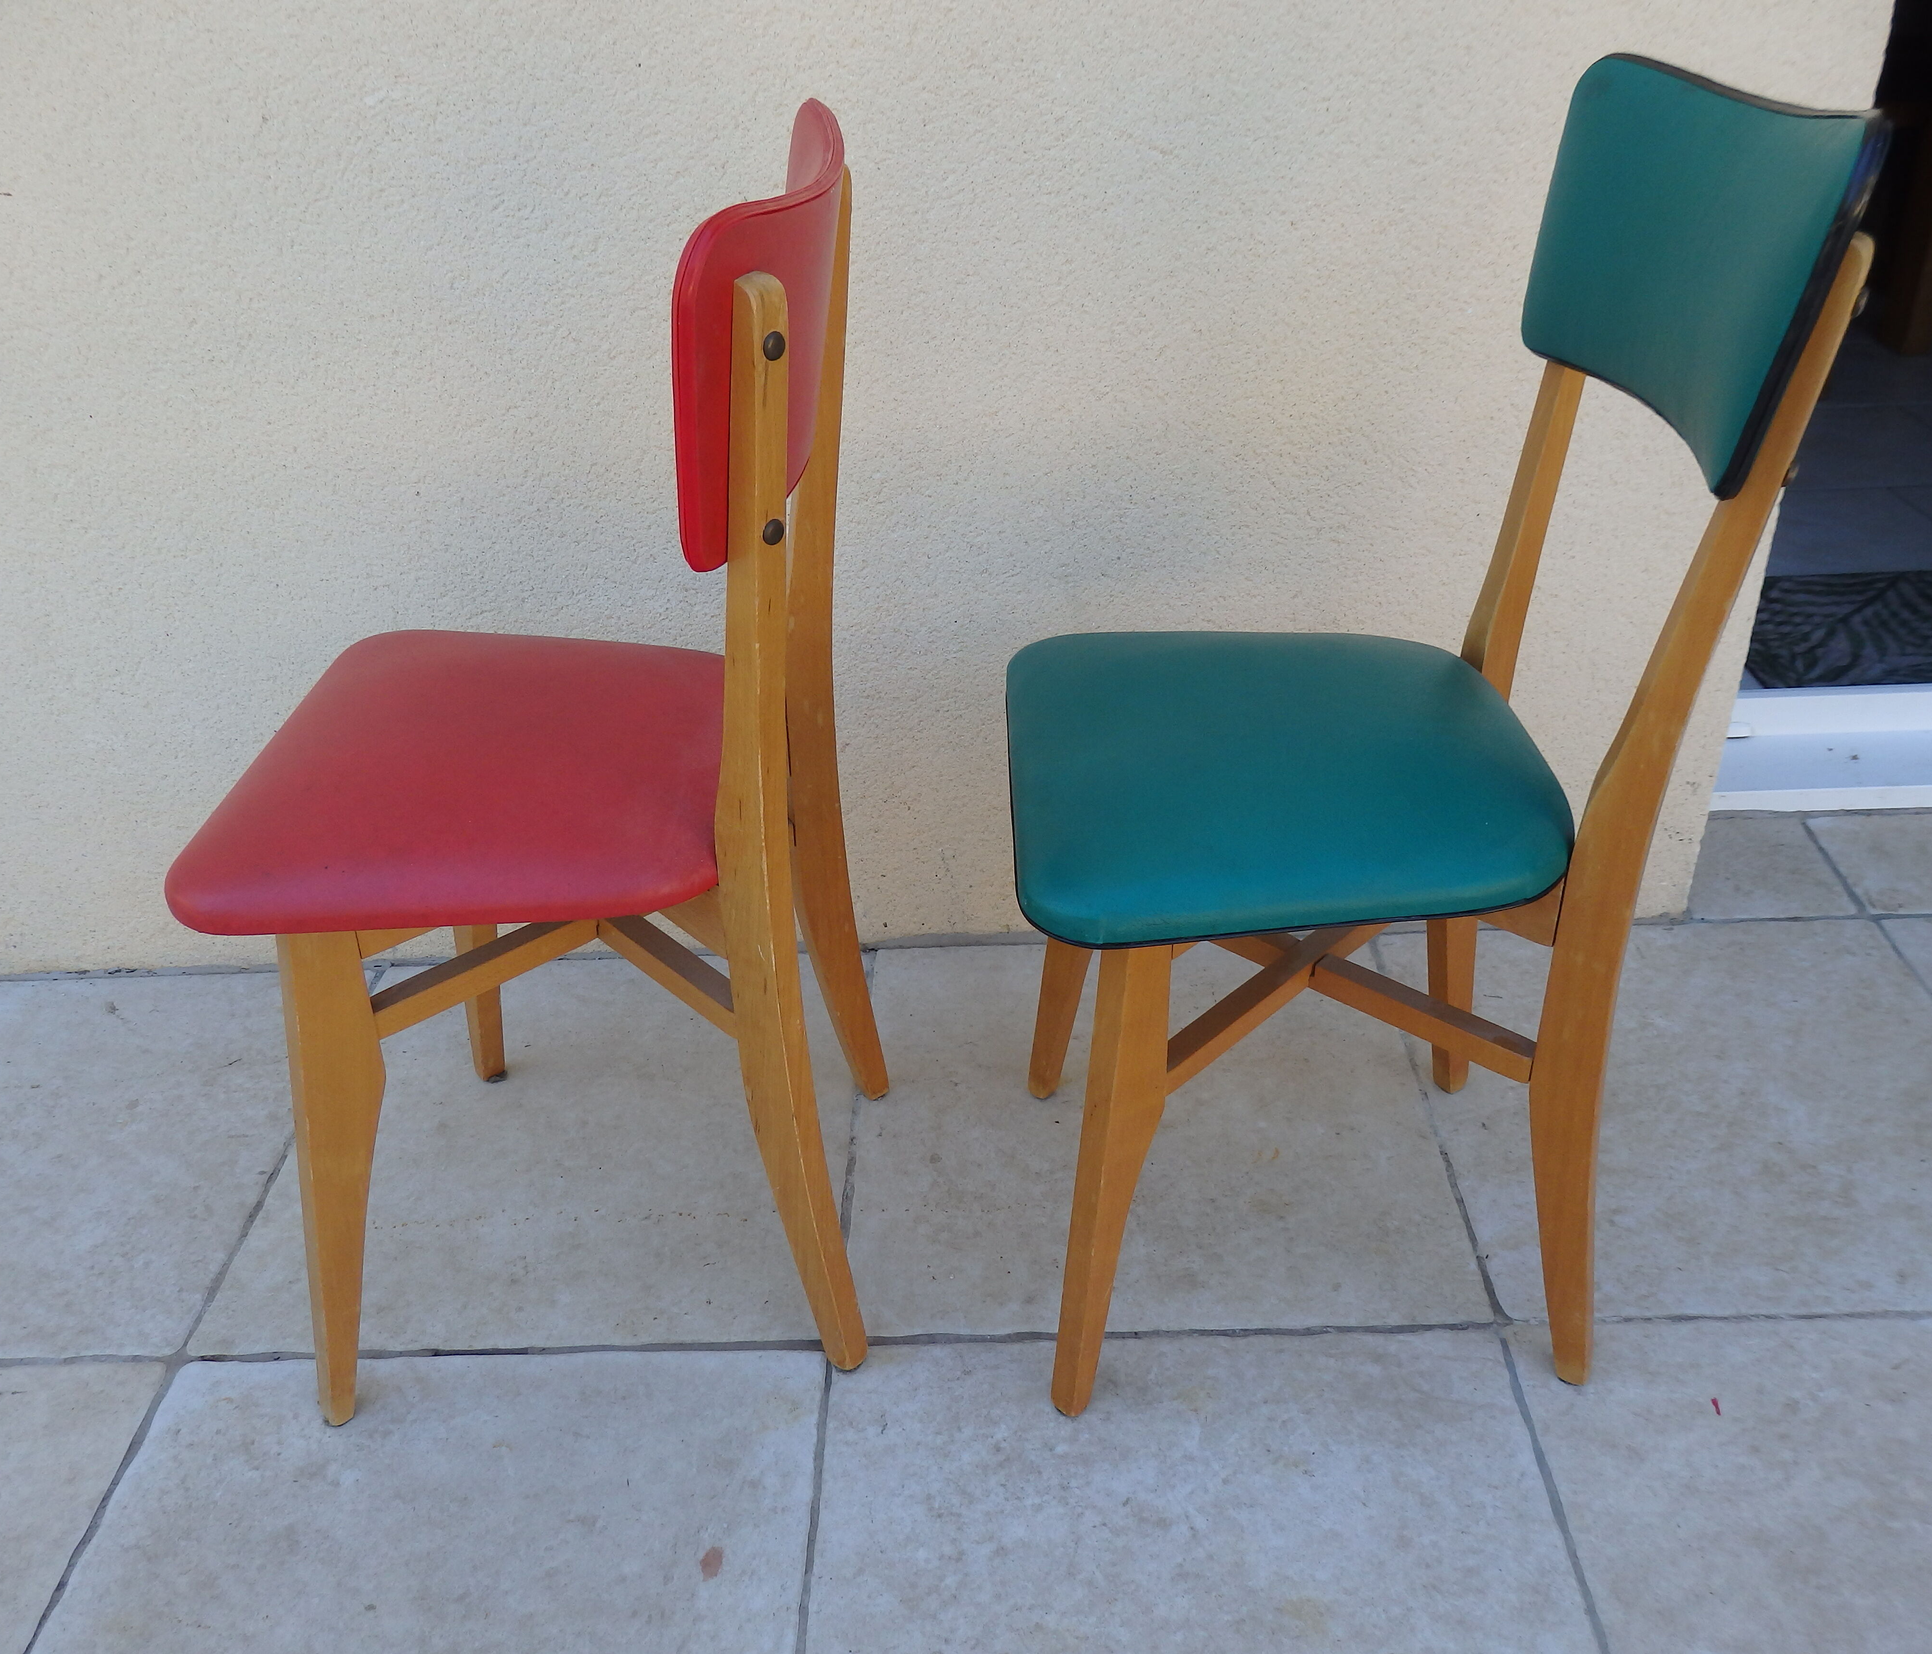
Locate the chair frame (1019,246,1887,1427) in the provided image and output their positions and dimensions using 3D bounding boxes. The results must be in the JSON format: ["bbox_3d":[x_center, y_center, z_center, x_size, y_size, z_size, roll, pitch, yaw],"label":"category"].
[{"bbox_3d":[0.244,-0.013,1.074,0.421,0.783,0.386,-3,31,1],"label":"chair frame"}]

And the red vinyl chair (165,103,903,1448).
[{"bbox_3d":[-0.275,-0.028,1.097,0.428,0.832,0.402,-1,31,3],"label":"red vinyl chair"}]

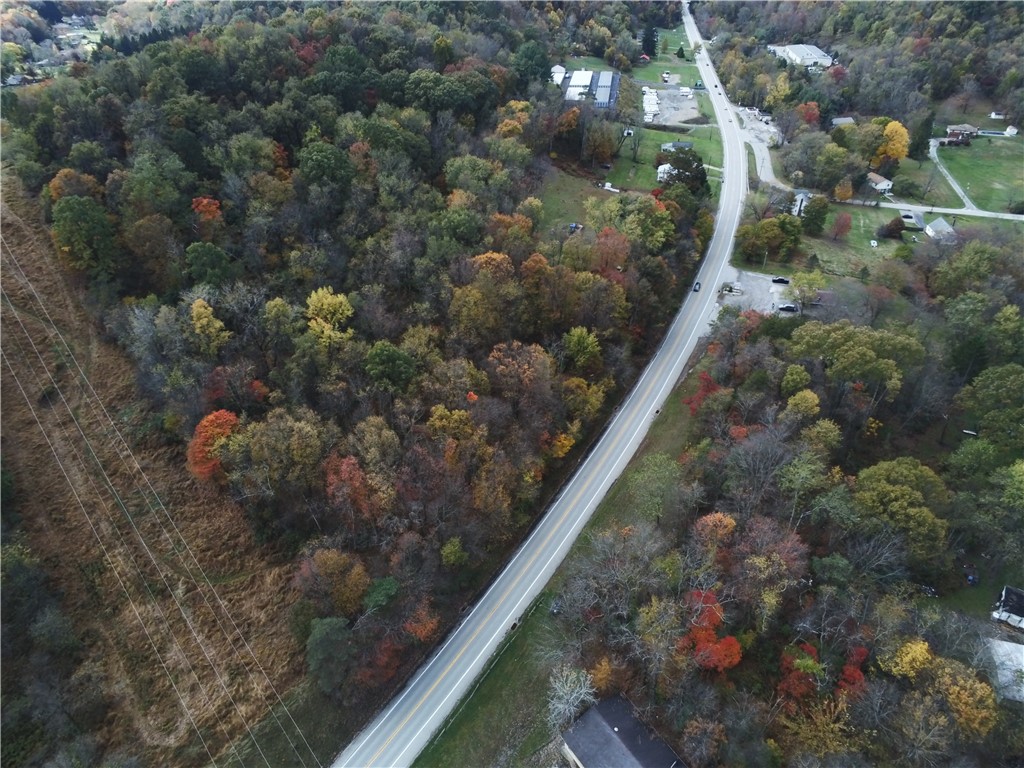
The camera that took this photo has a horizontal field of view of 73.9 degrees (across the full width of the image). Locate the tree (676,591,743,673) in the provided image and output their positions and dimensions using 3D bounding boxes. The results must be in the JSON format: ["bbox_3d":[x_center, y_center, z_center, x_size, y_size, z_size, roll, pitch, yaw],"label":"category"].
[{"bbox_3d":[36.450,46.230,125.580,11.500,15.000,11.500,0,37,0],"label":"tree"}]

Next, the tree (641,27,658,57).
[{"bbox_3d":[95.800,-238.620,474.030,11.000,21.000,11.000,-1,37,0],"label":"tree"}]

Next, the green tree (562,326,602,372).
[{"bbox_3d":[20.615,-9.629,199.730,11.630,15.000,11.630,-1,36,0],"label":"green tree"}]

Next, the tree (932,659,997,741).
[{"bbox_3d":[70.990,50.110,107.320,9.500,14.000,9.500,-1,37,0],"label":"tree"}]

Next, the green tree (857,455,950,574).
[{"bbox_3d":[82.800,28.450,145.020,17.500,22.000,17.500,0,37,0],"label":"green tree"}]

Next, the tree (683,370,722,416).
[{"bbox_3d":[52.930,1.878,189.766,10.220,11.000,10.220,-1,36,0],"label":"tree"}]

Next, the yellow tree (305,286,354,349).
[{"bbox_3d":[-43.460,-15.360,162.040,11.000,15.500,11.000,0,37,0],"label":"yellow tree"}]

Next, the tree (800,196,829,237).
[{"bbox_3d":[114.380,-63.340,257.280,9.300,15.500,9.300,0,37,0],"label":"tree"}]

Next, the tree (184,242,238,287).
[{"bbox_3d":[-75.500,-29.270,170.940,12.500,13.000,12.500,0,37,0],"label":"tree"}]

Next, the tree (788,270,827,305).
[{"bbox_3d":[92.480,-29.160,214.270,12.500,13.000,12.500,-1,37,0],"label":"tree"}]

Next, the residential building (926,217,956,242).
[{"bbox_3d":[172.246,-60.491,270.308,8.900,6.400,14.000,4,37,7],"label":"residential building"}]

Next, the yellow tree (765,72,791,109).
[{"bbox_3d":[164.197,-182.281,422.012,14.960,20.000,14.960,-1,36,0],"label":"yellow tree"}]

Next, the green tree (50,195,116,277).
[{"bbox_3d":[-136.242,-49.029,218.159,17.710,23.000,17.710,-1,36,0],"label":"green tree"}]

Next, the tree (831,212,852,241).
[{"bbox_3d":[123.210,-58.890,254.420,6.800,10.500,6.800,-1,37,0],"label":"tree"}]

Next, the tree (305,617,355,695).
[{"bbox_3d":[-30.330,45.950,114.320,7.600,17.000,7.600,0,37,0],"label":"tree"}]

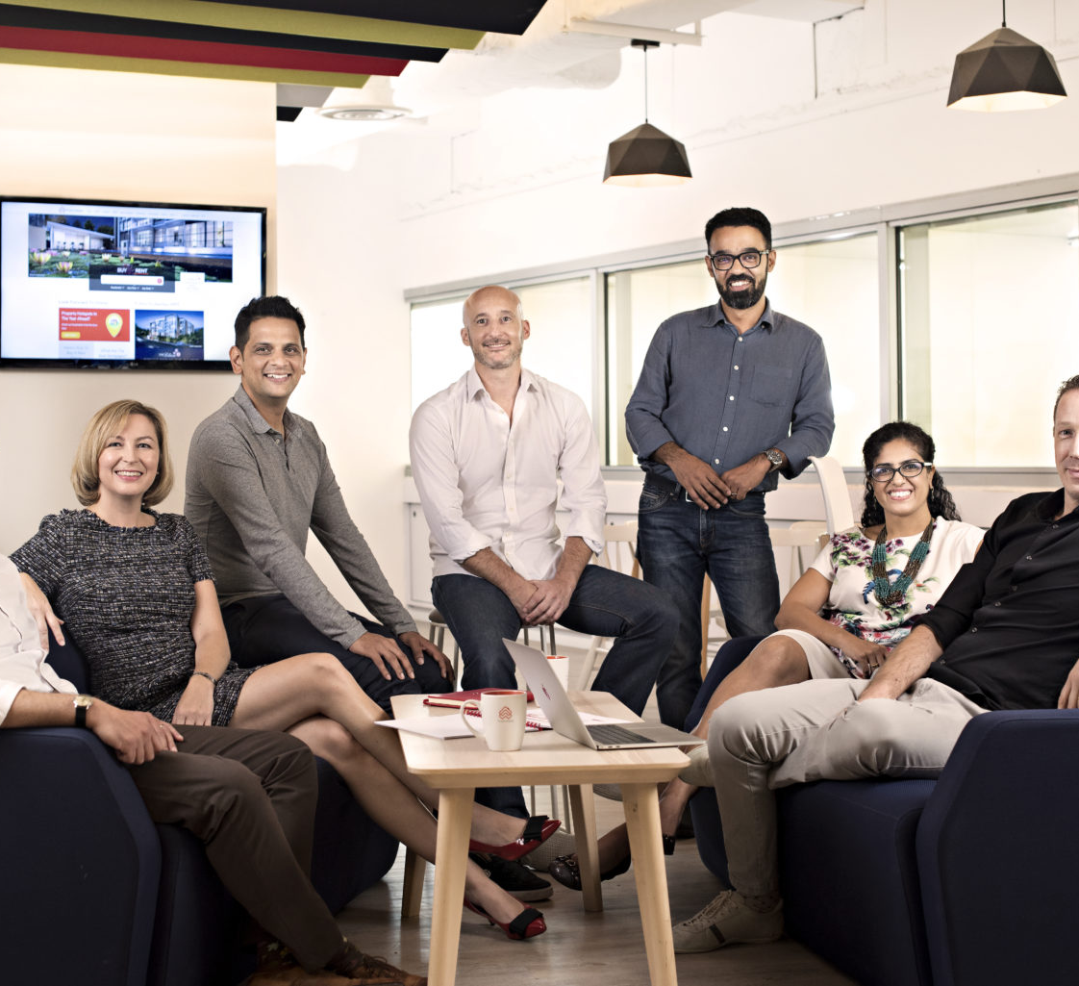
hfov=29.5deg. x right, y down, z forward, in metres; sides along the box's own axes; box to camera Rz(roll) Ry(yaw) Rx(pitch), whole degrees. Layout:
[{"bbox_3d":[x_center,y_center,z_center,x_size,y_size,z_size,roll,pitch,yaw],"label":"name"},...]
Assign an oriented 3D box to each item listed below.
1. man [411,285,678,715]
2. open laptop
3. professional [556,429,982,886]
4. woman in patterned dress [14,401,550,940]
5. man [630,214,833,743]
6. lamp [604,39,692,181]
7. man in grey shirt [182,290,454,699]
[{"bbox_3d":[0.001,0.195,5.332,0.662,1.486,0.660,-1,1,-5],"label":"man"},{"bbox_3d":[0.117,0.372,3.872,0.308,0.187,0.272,-1,1,-17],"label":"open laptop"},{"bbox_3d":[0.596,0.385,4.946,0.850,1.110,0.784,-2,2,-42],"label":"professional"},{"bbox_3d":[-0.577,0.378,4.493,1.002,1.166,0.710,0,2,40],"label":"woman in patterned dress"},{"bbox_3d":[0.500,0.089,5.377,0.544,1.685,0.418,0,1,8],"label":"man"},{"bbox_3d":[0.442,-1.557,8.400,0.362,0.575,0.362,-1,1,0],"label":"lamp"},{"bbox_3d":[-0.477,0.241,4.923,0.544,1.419,0.806,-2,2,-42],"label":"man in grey shirt"}]

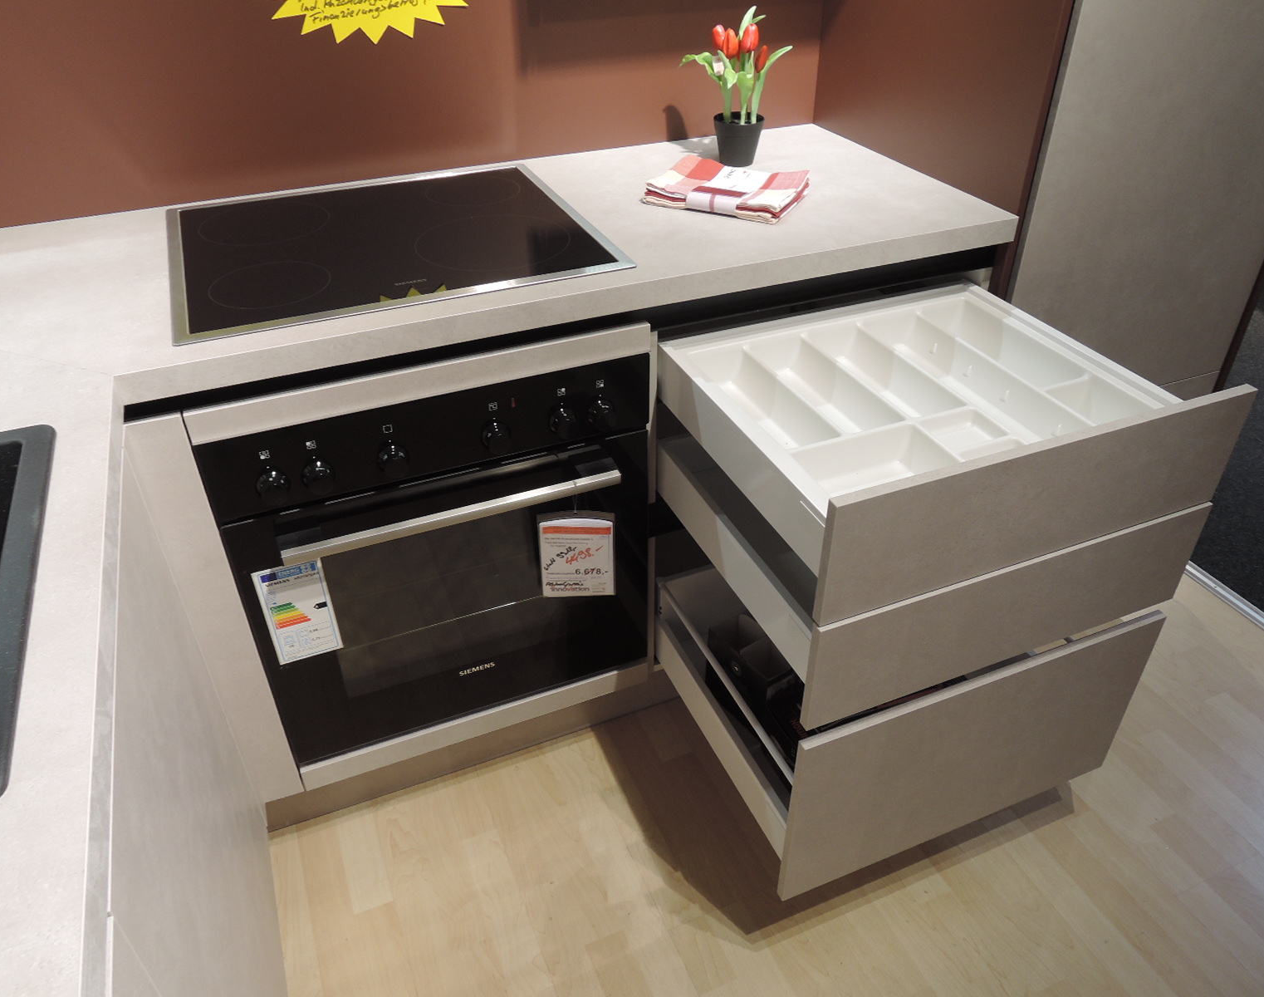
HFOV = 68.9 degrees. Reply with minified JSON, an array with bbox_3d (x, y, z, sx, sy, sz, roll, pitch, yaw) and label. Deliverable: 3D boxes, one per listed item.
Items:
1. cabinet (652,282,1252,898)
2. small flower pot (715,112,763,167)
[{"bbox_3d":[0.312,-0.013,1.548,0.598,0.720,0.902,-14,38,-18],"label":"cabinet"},{"bbox_3d":[0.190,-0.636,1.639,0.089,0.076,0.089,0,36,0],"label":"small flower pot"}]

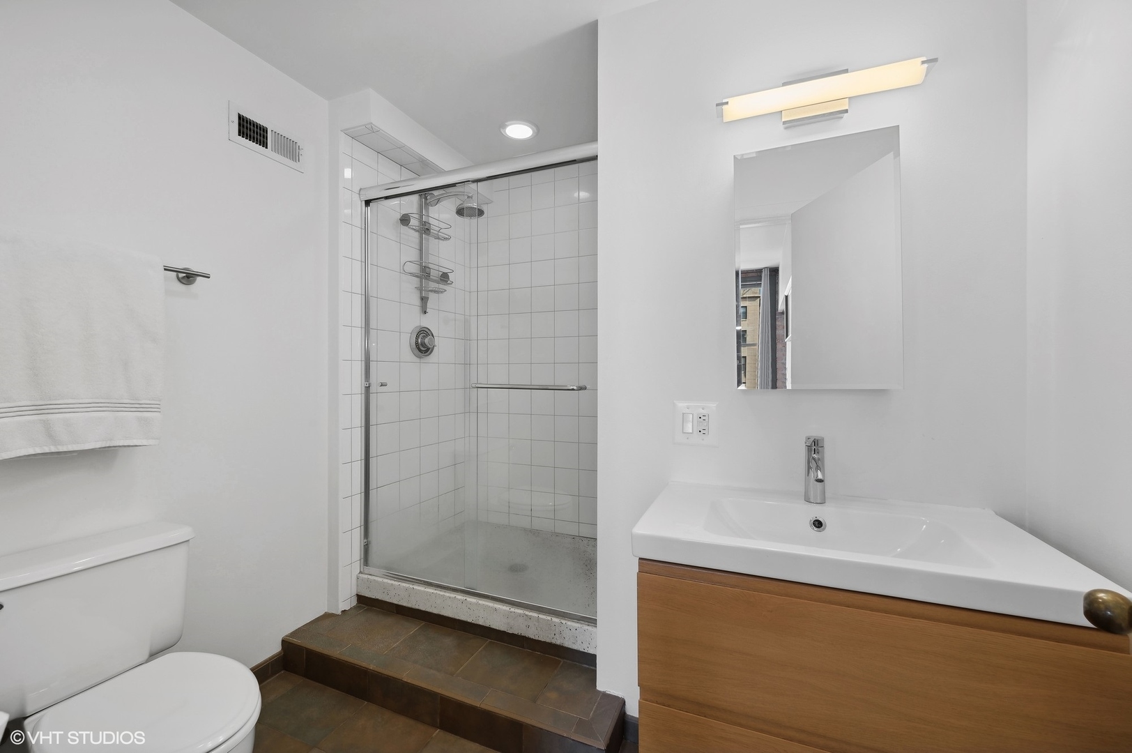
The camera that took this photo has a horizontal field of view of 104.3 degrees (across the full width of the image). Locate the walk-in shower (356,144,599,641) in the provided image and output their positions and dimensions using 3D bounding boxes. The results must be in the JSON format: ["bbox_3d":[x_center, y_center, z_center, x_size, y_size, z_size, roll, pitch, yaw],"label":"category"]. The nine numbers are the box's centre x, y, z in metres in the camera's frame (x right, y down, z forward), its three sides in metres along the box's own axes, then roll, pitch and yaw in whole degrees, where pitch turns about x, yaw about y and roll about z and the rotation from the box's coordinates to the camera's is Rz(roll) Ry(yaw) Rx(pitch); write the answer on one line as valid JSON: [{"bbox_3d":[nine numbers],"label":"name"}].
[{"bbox_3d":[-0.243,0.067,2.249,1.219,1.903,0.913,0,0,22],"label":"walk-in shower"}]

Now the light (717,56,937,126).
[{"bbox_3d":[0.697,-0.792,1.227,0.520,0.125,0.097,0,0,22],"label":"light"}]

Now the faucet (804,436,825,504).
[{"bbox_3d":[0.676,0.255,1.184,0.057,0.175,0.124,0,0,22],"label":"faucet"}]

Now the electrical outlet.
[{"bbox_3d":[0.410,0.151,1.391,0.140,0.140,0.010,0,0,22],"label":"electrical outlet"}]

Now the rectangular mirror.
[{"bbox_3d":[0.706,-0.317,1.257,0.412,0.704,0.030,0,0,22],"label":"rectangular mirror"}]

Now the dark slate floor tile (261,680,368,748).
[{"bbox_3d":[-0.933,1.216,1.597,0.328,0.012,0.215,0,0,22],"label":"dark slate floor tile"}]

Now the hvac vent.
[{"bbox_3d":[-1.179,-0.947,1.756,0.015,0.147,0.300,0,0,22],"label":"hvac vent"}]

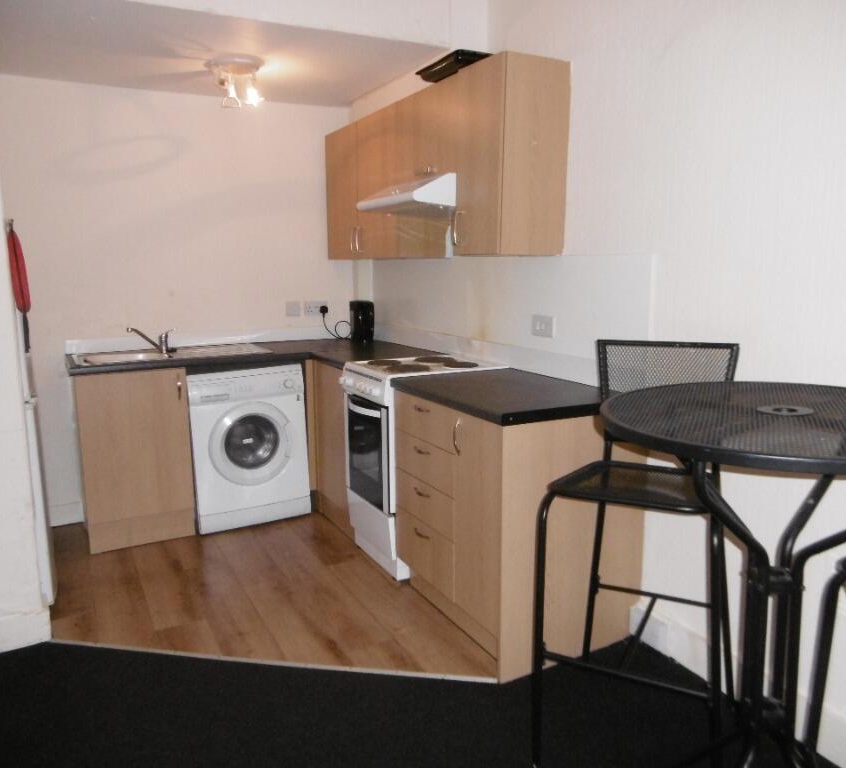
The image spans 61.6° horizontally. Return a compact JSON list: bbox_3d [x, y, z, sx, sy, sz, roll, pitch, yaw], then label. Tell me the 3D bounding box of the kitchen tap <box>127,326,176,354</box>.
[{"bbox_3d":[-1.424,-0.217,3.747,0.240,0.155,0.065,-5,11,-27],"label":"kitchen tap"}]

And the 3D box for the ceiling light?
[{"bbox_3d":[-0.962,-1.548,3.665,0.290,0.220,0.290,-5,11,-27],"label":"ceiling light"}]

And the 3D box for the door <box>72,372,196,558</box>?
[{"bbox_3d":[-1.389,0.366,3.467,0.490,0.868,0.030,-5,11,-27],"label":"door"}]

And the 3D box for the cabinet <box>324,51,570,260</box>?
[{"bbox_3d":[-0.010,-0.999,3.549,0.298,0.730,1.930,-5,11,-27],"label":"cabinet"}]

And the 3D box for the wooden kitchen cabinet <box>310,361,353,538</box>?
[{"bbox_3d":[-0.451,0.315,3.674,0.025,0.822,0.555,-5,11,-27],"label":"wooden kitchen cabinet"}]

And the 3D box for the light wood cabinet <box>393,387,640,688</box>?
[{"bbox_3d":[0.344,0.483,2.778,0.609,0.875,0.789,-5,11,-27],"label":"light wood cabinet"}]

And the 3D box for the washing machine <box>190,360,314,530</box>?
[{"bbox_3d":[-1.032,0.301,4.009,0.597,0.848,0.560,-5,11,-27],"label":"washing machine"}]

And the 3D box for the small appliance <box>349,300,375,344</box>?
[{"bbox_3d":[-0.374,-0.383,4.353,0.150,0.253,0.175,-1,10,-5],"label":"small appliance"}]

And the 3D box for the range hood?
[{"bbox_3d":[0.043,-0.861,3.255,0.490,0.130,0.610,-5,11,-27],"label":"range hood"}]

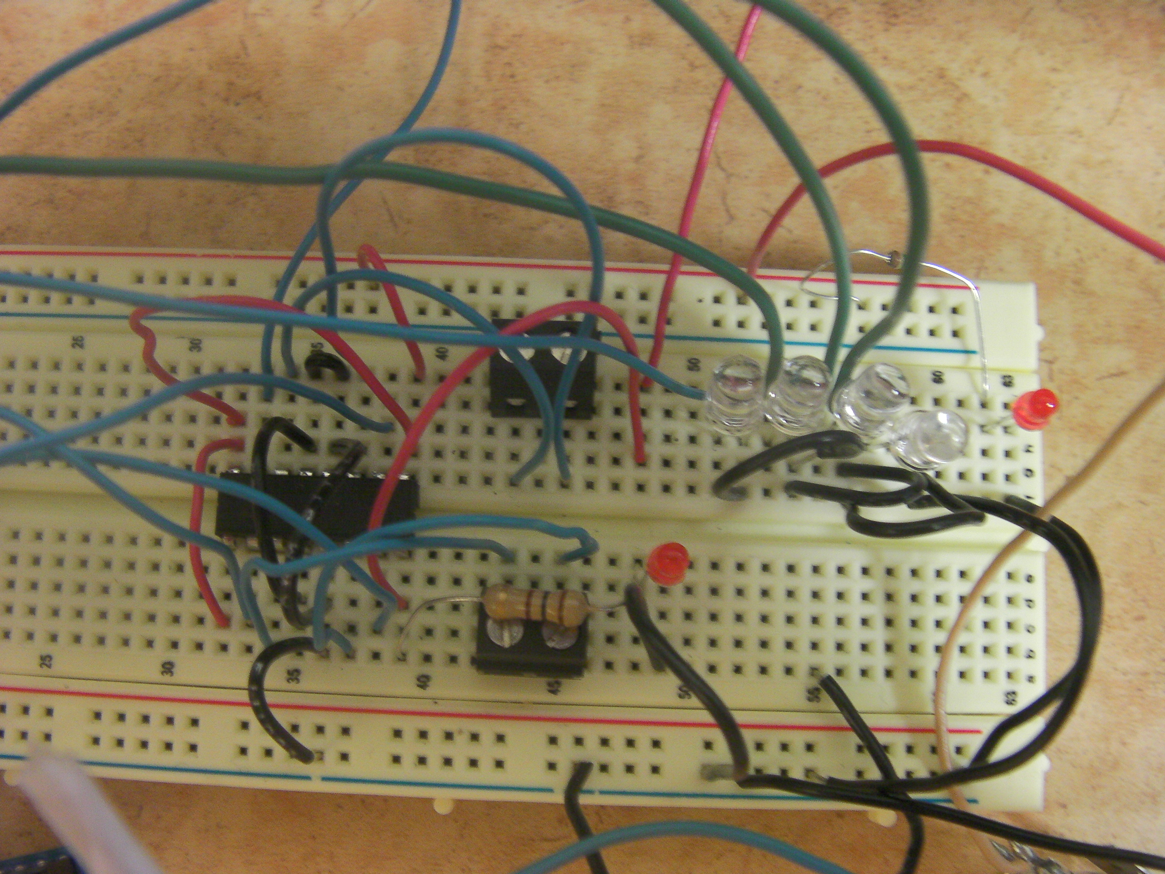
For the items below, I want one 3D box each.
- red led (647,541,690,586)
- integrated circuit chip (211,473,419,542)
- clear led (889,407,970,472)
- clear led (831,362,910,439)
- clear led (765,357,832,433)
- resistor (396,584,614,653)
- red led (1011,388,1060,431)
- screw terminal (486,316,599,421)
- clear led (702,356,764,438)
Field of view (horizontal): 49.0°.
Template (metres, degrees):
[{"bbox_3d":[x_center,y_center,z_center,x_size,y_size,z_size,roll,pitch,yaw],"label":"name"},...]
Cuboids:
[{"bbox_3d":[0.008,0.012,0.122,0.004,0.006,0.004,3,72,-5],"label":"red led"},{"bbox_3d":[-0.026,0.007,0.125,0.019,0.004,0.007,2,80,0],"label":"integrated circuit chip"},{"bbox_3d":[0.034,0.000,0.122,0.006,0.009,0.006,3,84,-3],"label":"clear led"},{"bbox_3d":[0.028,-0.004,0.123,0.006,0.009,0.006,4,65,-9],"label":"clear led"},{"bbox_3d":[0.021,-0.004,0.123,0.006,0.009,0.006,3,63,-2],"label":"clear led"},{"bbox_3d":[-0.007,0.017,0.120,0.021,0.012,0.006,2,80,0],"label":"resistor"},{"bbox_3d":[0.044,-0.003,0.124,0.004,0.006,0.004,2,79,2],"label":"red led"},{"bbox_3d":[-0.004,-0.007,0.125,0.010,0.010,0.008,2,80,0],"label":"screw terminal"},{"bbox_3d":[0.015,-0.004,0.123,0.006,0.009,0.006,1,62,4],"label":"clear led"}]

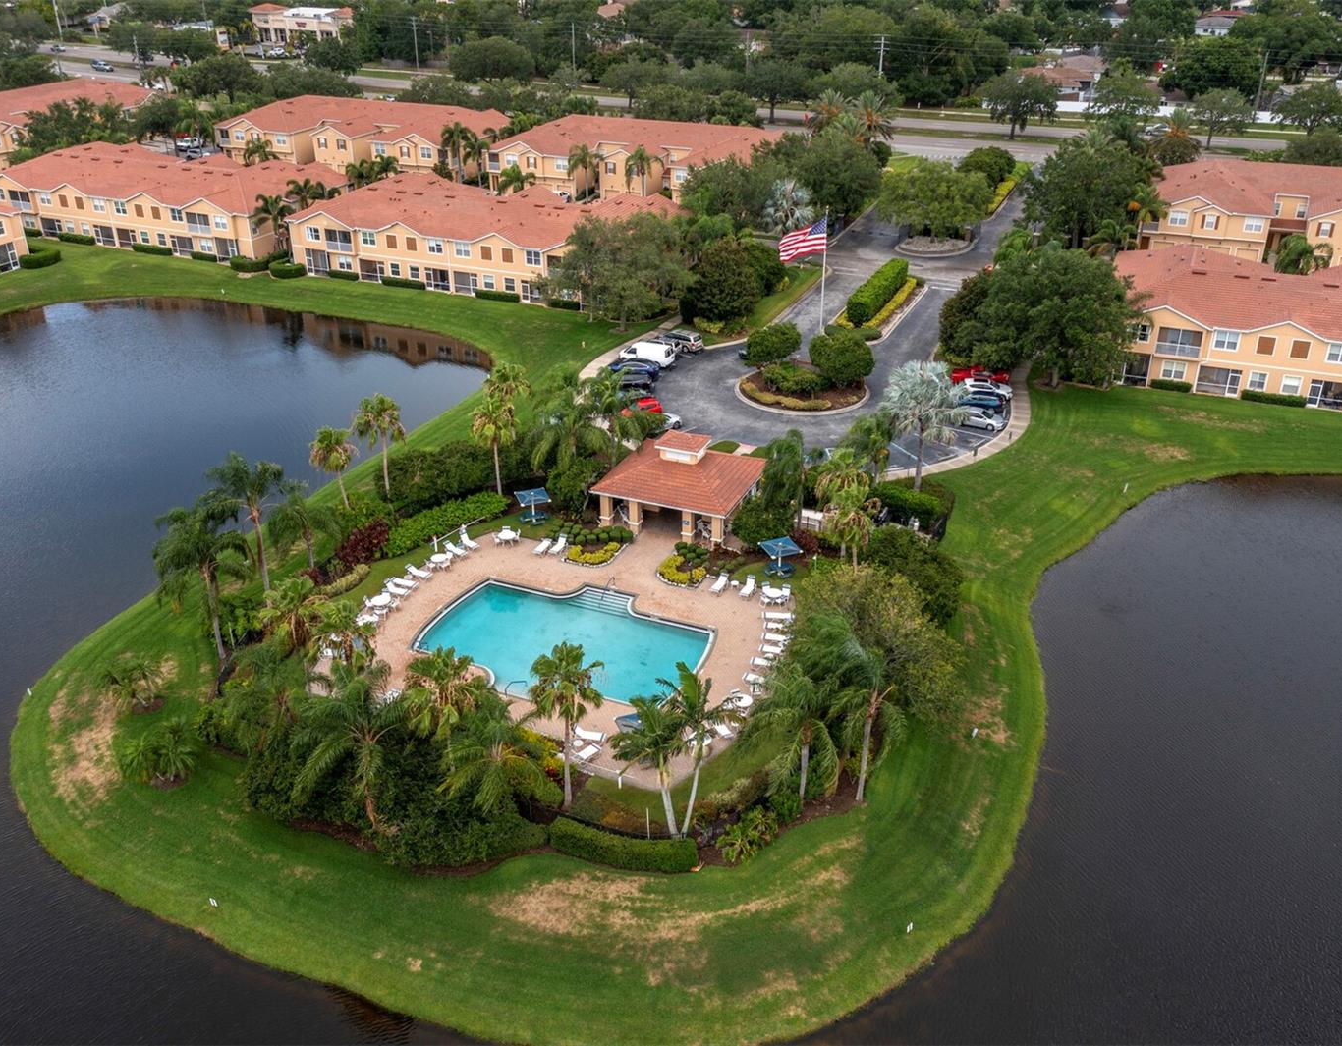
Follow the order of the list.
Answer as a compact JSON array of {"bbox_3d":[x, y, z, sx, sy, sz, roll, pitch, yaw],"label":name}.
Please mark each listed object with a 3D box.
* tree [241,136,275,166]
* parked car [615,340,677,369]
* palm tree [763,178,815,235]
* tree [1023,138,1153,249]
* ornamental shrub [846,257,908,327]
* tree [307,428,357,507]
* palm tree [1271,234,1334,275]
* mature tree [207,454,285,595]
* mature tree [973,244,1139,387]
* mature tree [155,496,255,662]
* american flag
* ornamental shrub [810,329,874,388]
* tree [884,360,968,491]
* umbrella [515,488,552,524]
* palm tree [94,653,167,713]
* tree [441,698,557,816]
[{"bbox_3d":[-64.061,-57.479,191.043,5.800,5.400,5.800,11,30,20],"label":"tree"},{"bbox_3d":[-2.300,-16.570,119.750,5.500,2.100,2.020,15,32,26],"label":"parked car"},{"bbox_3d":[15.252,-40.237,157.718,6.500,8.130,6.500,-1,28,0],"label":"palm tree"},{"bbox_3d":[49.864,-38.707,146.966,14.000,12.800,14.000,0,28,0],"label":"tree"},{"bbox_3d":[22.943,-25.610,134.204,1.850,2.000,17.600,11,30,21],"label":"ornamental shrub"},{"bbox_3d":[-25.051,-3.749,91.454,3.610,6.920,3.610,-1,28,0],"label":"tree"},{"bbox_3d":[72.735,-30.693,139.982,5.800,4.600,5.800,11,30,20],"label":"palm tree"},{"bbox_3d":[-25.443,1.047,75.335,5.000,10.800,5.000,0,28,0],"label":"mature tree"},{"bbox_3d":[34.650,-18.550,111.100,13.800,12.900,13.200,-1,29,0],"label":"mature tree"},{"bbox_3d":[-26.319,3.556,69.396,5.200,10.300,5.200,0,28,0],"label":"mature tree"},{"bbox_3d":[13.279,-28.524,122.900,5.100,4.400,0.800,-1,28,0],"label":"american flag"},{"bbox_3d":[15.540,-14.893,110.940,5.800,5.000,5.800,0,28,0],"label":"ornamental shrub"},{"bbox_3d":[18.909,-6.892,92.402,6.260,10.760,6.260,-1,28,0],"label":"tree"},{"bbox_3d":[-9.704,-1.020,86.604,2.050,2.280,2.050,-11,29,-19],"label":"umbrella"},{"bbox_3d":[-30.086,9.240,68.398,3.600,2.900,3.600,0,28,0],"label":"palm tree"},{"bbox_3d":[-8.503,12.324,61.318,5.790,6.650,5.790,-1,28,0],"label":"tree"}]

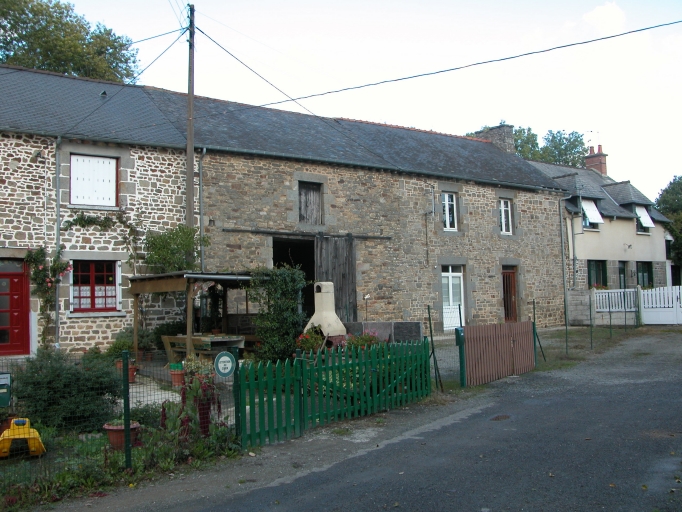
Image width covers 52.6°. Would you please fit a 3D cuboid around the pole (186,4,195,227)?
[{"bbox_3d":[-3.865,-2.008,17.700,0.200,9.090,0.200,2,-4,-36],"label":"pole"}]

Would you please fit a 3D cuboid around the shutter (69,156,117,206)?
[{"bbox_3d":[-6.423,-1.955,18.047,1.170,1.280,0.070,1,-5,-36],"label":"shutter"}]

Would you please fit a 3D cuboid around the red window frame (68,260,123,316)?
[{"bbox_3d":[-6.318,0.823,17.774,1.300,1.400,0.180,1,-5,-36],"label":"red window frame"}]

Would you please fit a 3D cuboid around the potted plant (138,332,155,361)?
[{"bbox_3d":[-4.903,2.282,17.390,0.380,0.710,0.380,1,-5,-33],"label":"potted plant"}]

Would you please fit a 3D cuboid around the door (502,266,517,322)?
[{"bbox_3d":[6.522,1.563,26.669,0.930,2.335,0.080,2,-5,-37],"label":"door"}]

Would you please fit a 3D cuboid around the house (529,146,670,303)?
[{"bbox_3d":[10.934,-1.446,35.149,8.500,9.450,7.600,1,-5,-36],"label":"house"}]

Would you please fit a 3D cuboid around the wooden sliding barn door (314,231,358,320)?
[{"bbox_3d":[-0.108,1.027,21.627,1.557,3.343,0.100,1,-5,-33],"label":"wooden sliding barn door"}]

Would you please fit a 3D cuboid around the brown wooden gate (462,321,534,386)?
[{"bbox_3d":[3.513,2.033,15.023,0.080,1.140,3.846,-4,-5,35],"label":"brown wooden gate"}]

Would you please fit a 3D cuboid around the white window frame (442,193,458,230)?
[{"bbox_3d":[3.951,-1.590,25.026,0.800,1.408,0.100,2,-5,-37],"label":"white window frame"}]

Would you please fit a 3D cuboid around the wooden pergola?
[{"bbox_3d":[-2.784,1.447,15.124,2.650,2.070,3.208,1,-5,-36],"label":"wooden pergola"}]

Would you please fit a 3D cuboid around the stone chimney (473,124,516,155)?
[{"bbox_3d":[7.023,-5.144,31.382,0.720,1.280,1.650,2,-5,-37],"label":"stone chimney"}]

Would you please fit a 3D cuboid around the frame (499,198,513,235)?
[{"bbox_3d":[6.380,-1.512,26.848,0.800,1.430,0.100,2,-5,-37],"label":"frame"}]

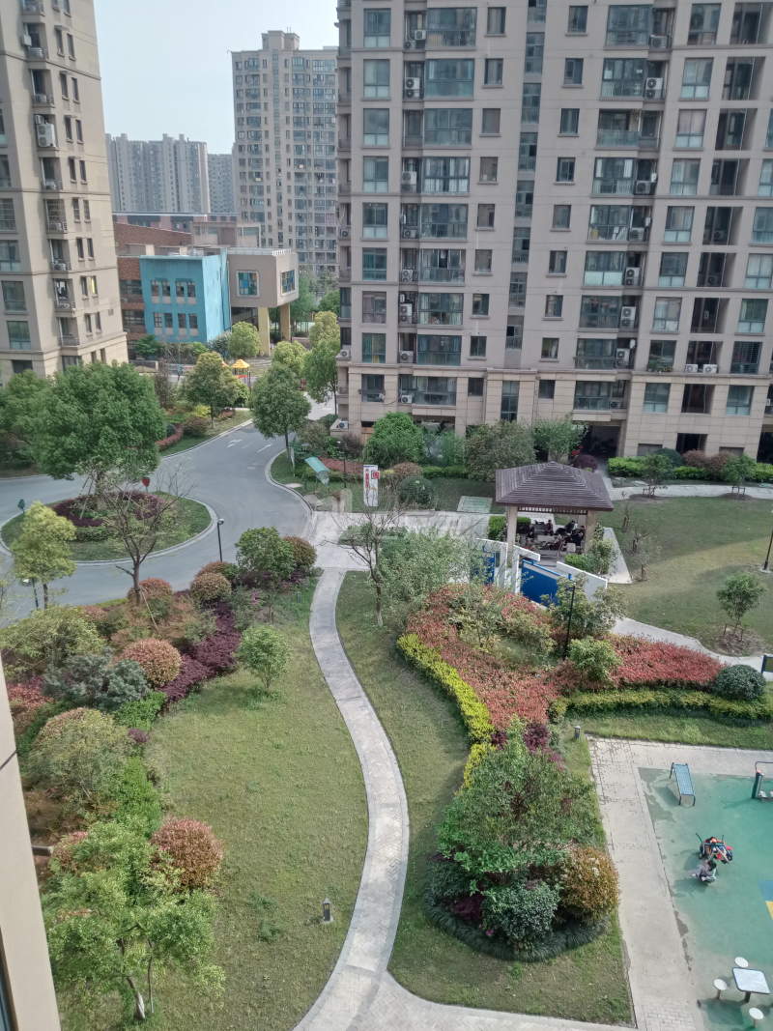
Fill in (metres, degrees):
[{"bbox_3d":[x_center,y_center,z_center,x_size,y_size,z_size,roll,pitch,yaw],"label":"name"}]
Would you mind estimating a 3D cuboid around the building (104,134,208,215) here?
[{"bbox_3d":[-133.610,-191.009,485.107,59.220,54.960,16.000,3,20,5],"label":"building"}]

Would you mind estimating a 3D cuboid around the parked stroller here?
[{"bbox_3d":[9.200,9.136,23.350,0.950,0.850,0.550,4,20,9],"label":"parked stroller"}]

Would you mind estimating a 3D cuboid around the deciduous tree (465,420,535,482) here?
[{"bbox_3d":[7.619,-4.374,55.864,4.650,4.000,4.400,1,20,0],"label":"deciduous tree"}]

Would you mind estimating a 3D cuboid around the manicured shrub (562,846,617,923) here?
[{"bbox_3d":[5.104,9.330,21.153,1.520,1.850,1.520,1,20,0],"label":"manicured shrub"}]

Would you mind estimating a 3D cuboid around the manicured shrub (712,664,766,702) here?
[{"bbox_3d":[13.154,6.248,31.182,1.850,1.200,1.800,1,20,0],"label":"manicured shrub"}]

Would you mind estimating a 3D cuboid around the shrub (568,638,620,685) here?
[{"bbox_3d":[7.868,5.604,31.536,1.910,1.900,1.910,1,20,0],"label":"shrub"}]

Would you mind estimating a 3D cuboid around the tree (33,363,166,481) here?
[{"bbox_3d":[-16.145,-4.269,47.732,7.200,8.700,7.000,1,20,0],"label":"tree"}]

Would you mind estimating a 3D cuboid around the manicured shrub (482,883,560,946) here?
[{"bbox_3d":[3.365,9.927,20.870,1.850,1.100,1.750,1,20,0],"label":"manicured shrub"}]

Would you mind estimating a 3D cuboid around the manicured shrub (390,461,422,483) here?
[{"bbox_3d":[1.315,-2.568,54.043,2.070,1.860,2.070,1,20,0],"label":"manicured shrub"}]

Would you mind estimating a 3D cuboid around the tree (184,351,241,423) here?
[{"bbox_3d":[-14.362,-10.432,68.555,4.400,6.400,4.400,1,20,0],"label":"tree"}]

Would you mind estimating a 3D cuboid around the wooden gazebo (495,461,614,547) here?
[{"bbox_3d":[8.527,-0.412,43.702,5.650,5.000,5.650,3,20,7],"label":"wooden gazebo"}]

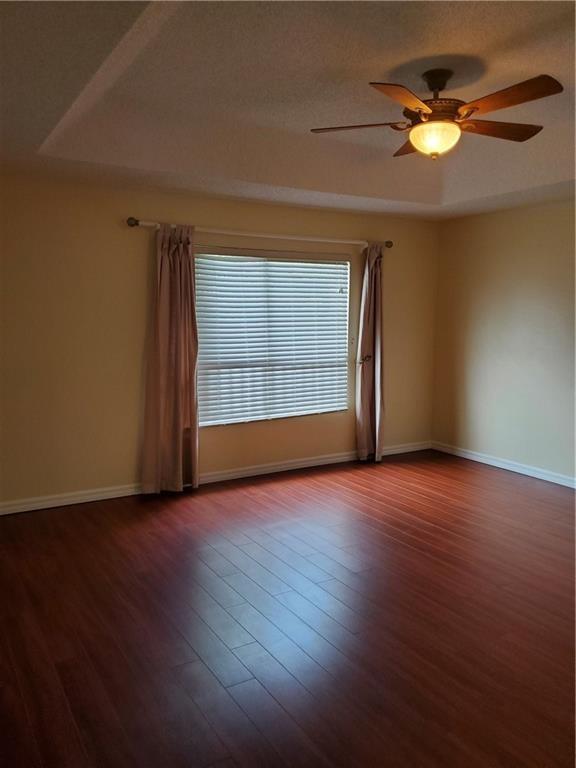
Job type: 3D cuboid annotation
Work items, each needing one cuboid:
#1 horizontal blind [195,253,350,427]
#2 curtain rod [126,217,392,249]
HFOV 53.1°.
[{"bbox_3d":[-0.085,-0.402,5.214,1.597,1.437,0.060,-4,8,-31],"label":"horizontal blind"},{"bbox_3d":[-0.092,-1.290,5.005,2.628,0.070,0.100,-4,8,-31],"label":"curtain rod"}]

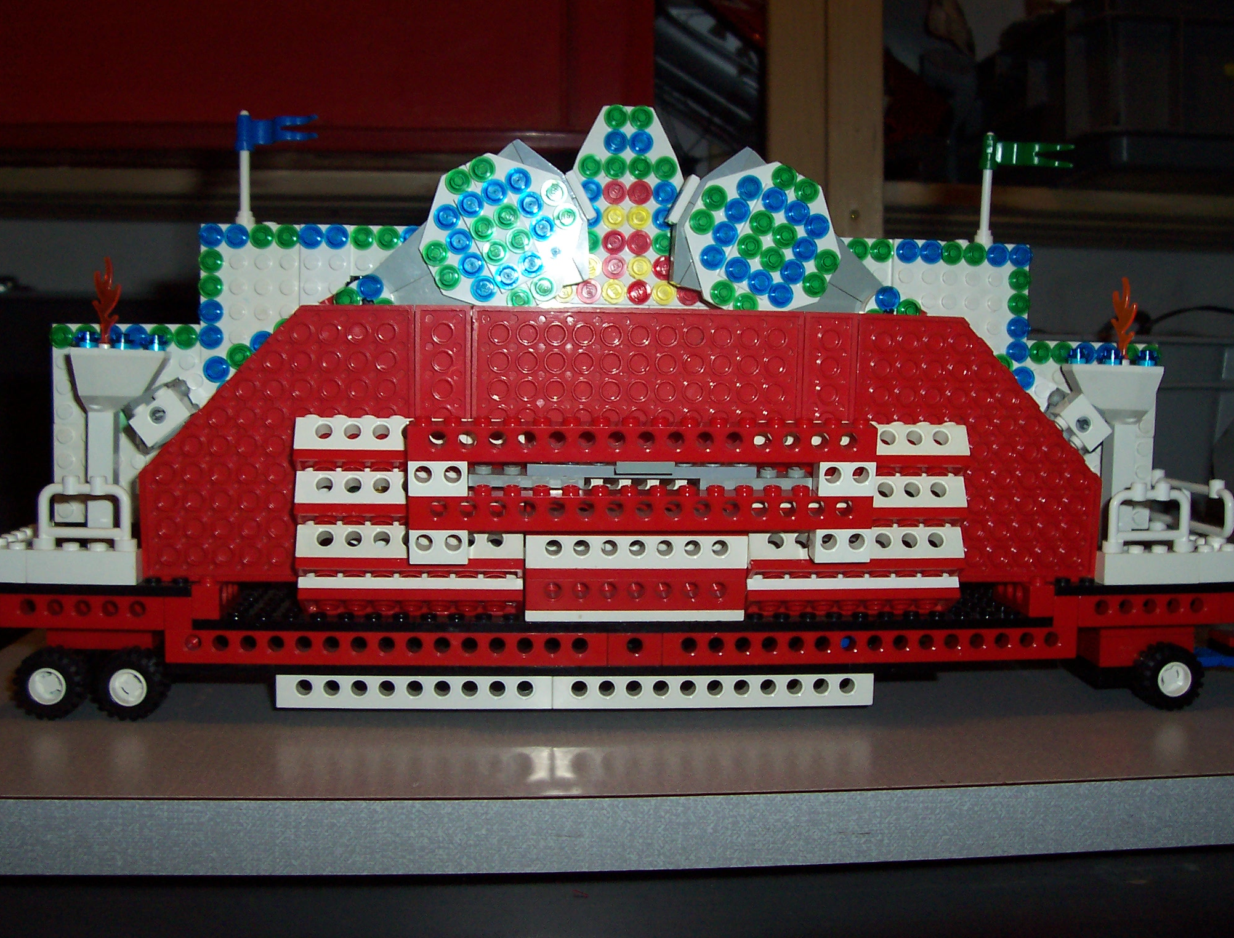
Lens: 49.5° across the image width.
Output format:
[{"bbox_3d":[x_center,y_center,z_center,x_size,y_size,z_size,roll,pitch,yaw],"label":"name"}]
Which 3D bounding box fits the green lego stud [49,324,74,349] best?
[{"bbox_3d":[-0.174,-0.042,0.420,0.008,0.008,0.005,0,5,-5],"label":"green lego stud"}]

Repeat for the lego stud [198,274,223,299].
[{"bbox_3d":[-0.128,-0.057,0.422,0.008,0.008,0.005,0,5,-5],"label":"lego stud"}]

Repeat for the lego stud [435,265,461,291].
[{"bbox_3d":[-0.051,-0.057,0.401,0.008,0.008,0.005,1,5,-2],"label":"lego stud"}]

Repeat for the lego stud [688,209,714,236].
[{"bbox_3d":[0.026,-0.075,0.406,0.008,0.008,0.005,0,5,-6],"label":"lego stud"}]

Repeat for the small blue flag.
[{"bbox_3d":[-0.107,-0.107,0.421,0.033,0.012,0.006,4,7,25],"label":"small blue flag"}]

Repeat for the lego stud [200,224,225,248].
[{"bbox_3d":[-0.127,-0.073,0.420,0.008,0.008,0.005,0,6,-5],"label":"lego stud"}]

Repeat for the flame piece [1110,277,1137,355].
[{"bbox_3d":[0.159,-0.047,0.420,0.009,0.027,0.004,0,6,-5],"label":"flame piece"}]

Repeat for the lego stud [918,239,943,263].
[{"bbox_3d":[0.103,-0.071,0.439,0.008,0.008,0.005,0,6,-5],"label":"lego stud"}]

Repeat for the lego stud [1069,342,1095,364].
[{"bbox_3d":[0.152,-0.038,0.439,0.008,0.005,0.008,0,4,-5],"label":"lego stud"}]

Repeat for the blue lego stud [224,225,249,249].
[{"bbox_3d":[-0.120,-0.073,0.422,0.008,0.008,0.005,1,4,-5],"label":"blue lego stud"}]

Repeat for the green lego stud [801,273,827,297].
[{"bbox_3d":[0.061,-0.057,0.412,0.008,0.008,0.005,0,6,-6],"label":"green lego stud"}]

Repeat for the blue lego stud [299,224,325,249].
[{"bbox_3d":[-0.097,-0.074,0.426,0.008,0.008,0.005,0,4,-5],"label":"blue lego stud"}]

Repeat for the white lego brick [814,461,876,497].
[{"bbox_3d":[0.063,0.001,0.373,0.016,0.010,0.008,0,14,-5],"label":"white lego brick"}]

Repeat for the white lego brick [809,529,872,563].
[{"bbox_3d":[0.063,0.020,0.377,0.016,0.010,0.008,0,14,-5],"label":"white lego brick"}]

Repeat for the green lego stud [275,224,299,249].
[{"bbox_3d":[-0.104,-0.073,0.422,0.008,0.008,0.005,0,6,-5],"label":"green lego stud"}]

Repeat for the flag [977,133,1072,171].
[{"bbox_3d":[0.138,-0.107,0.449,0.032,0.012,0.006,0,4,-5],"label":"flag"}]

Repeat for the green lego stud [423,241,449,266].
[{"bbox_3d":[-0.054,-0.065,0.402,0.008,0.008,0.005,0,9,-4],"label":"green lego stud"}]

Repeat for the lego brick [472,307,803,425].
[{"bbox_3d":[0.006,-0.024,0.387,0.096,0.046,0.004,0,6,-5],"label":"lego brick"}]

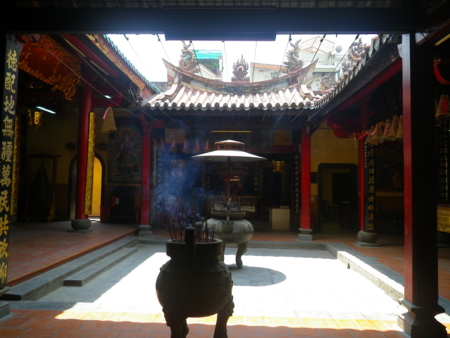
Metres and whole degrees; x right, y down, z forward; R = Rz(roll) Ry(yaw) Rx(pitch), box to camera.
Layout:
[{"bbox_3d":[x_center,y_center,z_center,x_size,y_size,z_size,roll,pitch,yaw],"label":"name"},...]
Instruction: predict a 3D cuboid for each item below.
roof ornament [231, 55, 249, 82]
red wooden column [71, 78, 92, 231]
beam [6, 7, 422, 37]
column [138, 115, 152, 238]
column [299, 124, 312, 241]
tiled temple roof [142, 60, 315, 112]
[{"bbox_3d":[0.442,-2.866,10.382,0.497,0.811,0.258,1,-3,2],"label":"roof ornament"},{"bbox_3d":[-3.705,-0.394,9.561,0.477,4.021,0.477,1,-3,2],"label":"red wooden column"},{"bbox_3d":[-0.102,-1.607,3.948,4.519,0.254,0.159,1,-3,2],"label":"beam"},{"bbox_3d":[-2.115,0.165,9.743,0.328,3.274,0.328,1,-3,2],"label":"column"},{"bbox_3d":[2.136,0.341,9.578,0.328,3.046,0.328,1,-3,2],"label":"column"},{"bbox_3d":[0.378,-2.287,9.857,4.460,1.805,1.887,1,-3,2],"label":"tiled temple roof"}]

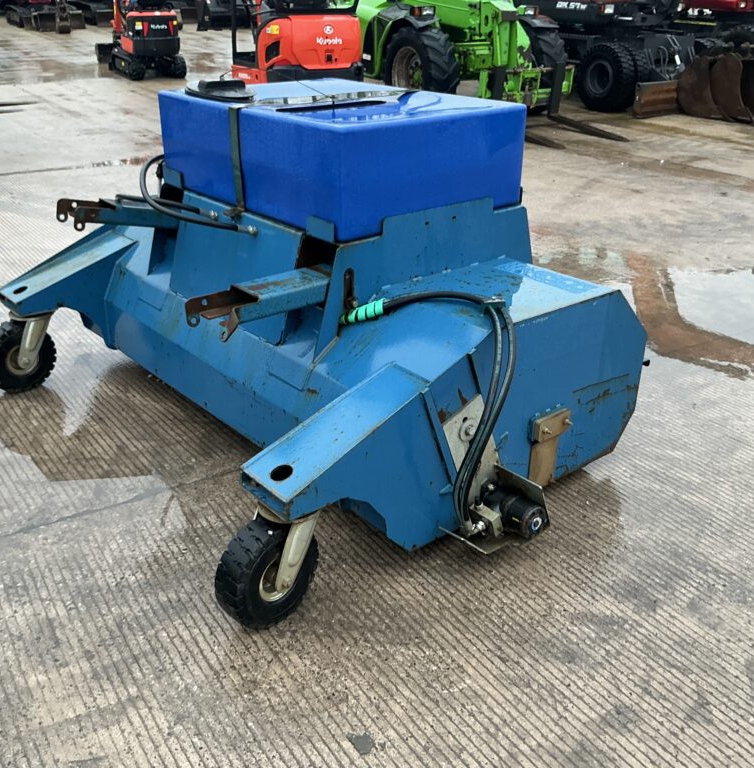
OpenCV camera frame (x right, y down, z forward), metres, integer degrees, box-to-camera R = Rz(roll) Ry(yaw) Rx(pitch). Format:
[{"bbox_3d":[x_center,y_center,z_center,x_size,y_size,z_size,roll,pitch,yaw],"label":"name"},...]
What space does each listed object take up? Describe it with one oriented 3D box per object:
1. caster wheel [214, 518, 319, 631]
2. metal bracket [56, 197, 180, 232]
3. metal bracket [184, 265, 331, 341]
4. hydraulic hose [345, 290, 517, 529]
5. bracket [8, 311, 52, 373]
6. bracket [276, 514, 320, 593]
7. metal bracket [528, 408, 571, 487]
[{"bbox_3d":[-0.288,0.492,2.200,0.097,0.306,0.306,20,32,35],"label":"caster wheel"},{"bbox_3d":[-0.929,-0.615,3.018,0.410,0.105,0.150,-6,23,-42],"label":"metal bracket"},{"bbox_3d":[-0.334,-0.241,2.456,0.430,0.112,0.155,-21,33,-36],"label":"metal bracket"},{"bbox_3d":[0.158,0.022,2.522,0.260,0.630,0.560,-21,33,-36],"label":"hydraulic hose"},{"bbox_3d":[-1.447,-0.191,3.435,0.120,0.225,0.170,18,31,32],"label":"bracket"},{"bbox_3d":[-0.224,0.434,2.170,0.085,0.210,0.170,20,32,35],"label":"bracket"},{"bbox_3d":[0.551,0.214,2.664,0.180,0.265,0.055,-21,33,-36],"label":"metal bracket"}]

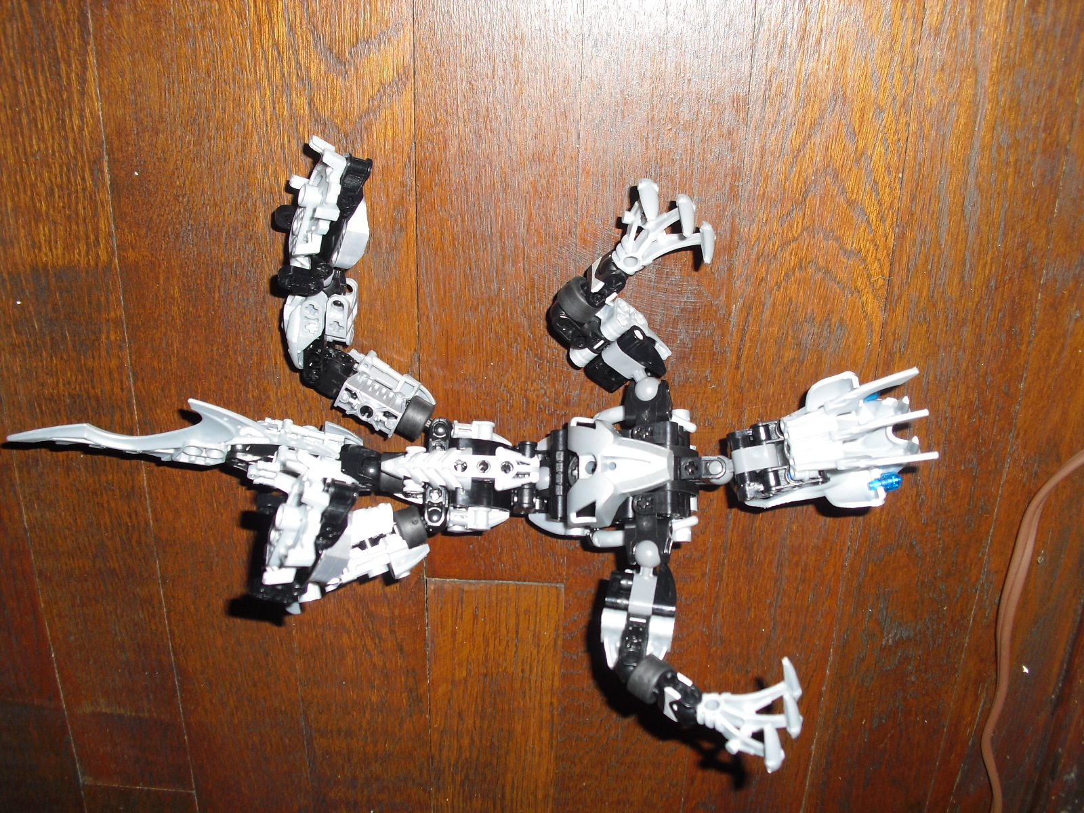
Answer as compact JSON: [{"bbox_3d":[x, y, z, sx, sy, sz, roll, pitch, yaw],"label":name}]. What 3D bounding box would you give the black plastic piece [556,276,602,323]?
[{"bbox_3d":[0.013,-0.038,0.401,0.009,0.014,0.014,-43,90,16],"label":"black plastic piece"}]

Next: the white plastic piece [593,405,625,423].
[{"bbox_3d":[0.024,0.003,0.399,0.011,0.006,0.006,-5,76,-1],"label":"white plastic piece"}]

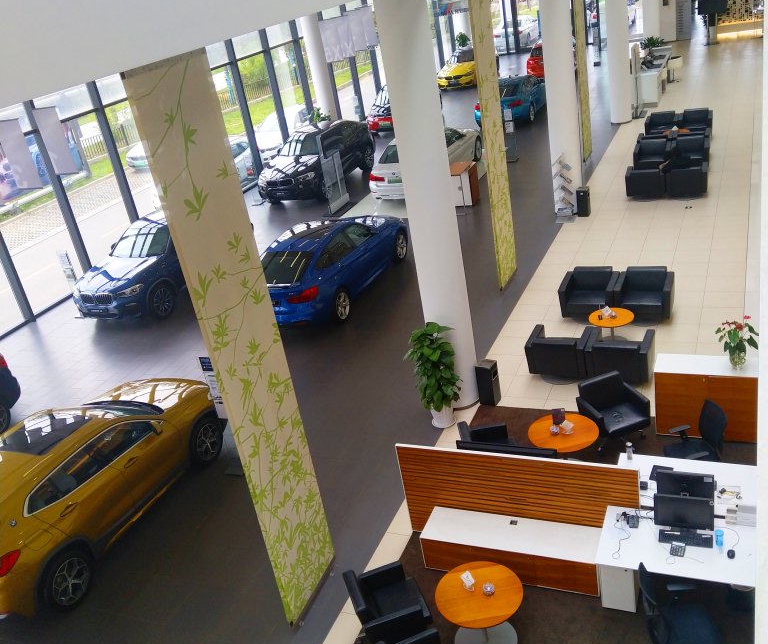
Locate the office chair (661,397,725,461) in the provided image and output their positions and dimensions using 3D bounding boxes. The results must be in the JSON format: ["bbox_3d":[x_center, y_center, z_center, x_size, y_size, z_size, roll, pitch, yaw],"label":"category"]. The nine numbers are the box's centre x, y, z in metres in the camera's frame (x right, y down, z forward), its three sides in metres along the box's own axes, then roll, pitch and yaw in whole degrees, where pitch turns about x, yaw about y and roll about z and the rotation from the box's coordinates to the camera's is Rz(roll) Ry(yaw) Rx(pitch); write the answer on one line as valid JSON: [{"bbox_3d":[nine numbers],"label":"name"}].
[{"bbox_3d":[3.494,1.484,8.334,0.650,0.980,0.616,-13,25,-4],"label":"office chair"}]

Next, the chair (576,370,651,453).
[{"bbox_3d":[2.924,1.167,9.436,0.650,0.800,0.670,-18,26,-16],"label":"chair"}]

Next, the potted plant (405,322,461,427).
[{"bbox_3d":[0.712,0.740,10.257,0.633,1.531,0.613,2,27,25],"label":"potted plant"}]

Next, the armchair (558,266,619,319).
[{"bbox_3d":[3.505,-0.474,12.507,0.834,0.730,0.730,2,28,25],"label":"armchair"}]

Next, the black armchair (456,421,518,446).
[{"bbox_3d":[1.344,1.638,9.101,0.661,0.755,0.616,-10,25,2],"label":"black armchair"}]

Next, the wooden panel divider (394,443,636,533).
[{"bbox_3d":[1.413,1.947,7.950,2.572,1.205,0.049,2,27,25],"label":"wooden panel divider"}]

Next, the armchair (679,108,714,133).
[{"bbox_3d":[8.667,-5.501,20.490,0.870,0.750,0.800,0,27,24],"label":"armchair"}]

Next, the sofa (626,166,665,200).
[{"bbox_3d":[6.051,-3.267,17.018,0.834,0.730,0.730,0,27,23],"label":"sofa"}]

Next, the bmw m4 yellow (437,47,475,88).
[{"bbox_3d":[4.194,-11.963,34.411,1.917,1.419,4.624,2,28,26],"label":"bmw m4 yellow"}]

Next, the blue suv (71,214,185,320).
[{"bbox_3d":[-5.300,-1.543,17.681,1.910,1.650,4.730,2,28,26],"label":"blue suv"}]

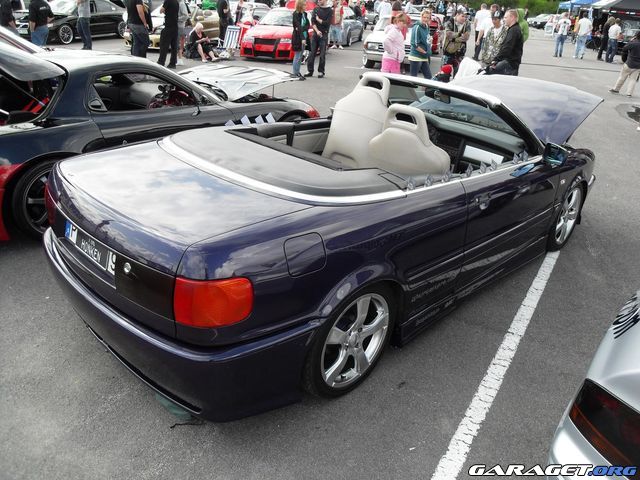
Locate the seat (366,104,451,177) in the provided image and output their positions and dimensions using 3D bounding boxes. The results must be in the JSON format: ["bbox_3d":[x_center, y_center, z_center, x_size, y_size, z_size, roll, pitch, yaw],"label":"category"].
[{"bbox_3d":[0.720,-0.384,3.356,0.860,1.030,0.520,-20,34,-41],"label":"seat"}]

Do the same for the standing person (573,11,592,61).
[{"bbox_3d":[11.009,-8.639,21.794,0.520,1.790,0.420,9,25,14],"label":"standing person"}]

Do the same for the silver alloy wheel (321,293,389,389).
[{"bbox_3d":[0.110,0.451,2.534,0.490,0.490,0.205,-20,34,-41],"label":"silver alloy wheel"}]

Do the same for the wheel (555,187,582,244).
[{"bbox_3d":[1.940,-0.223,4.226,0.485,0.485,0.190,-21,33,-40],"label":"wheel"}]

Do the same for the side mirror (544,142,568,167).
[{"bbox_3d":[1.550,-0.563,3.408,0.100,0.122,0.165,-21,33,-40],"label":"side mirror"}]

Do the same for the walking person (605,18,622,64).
[{"bbox_3d":[12.026,-8.154,21.179,0.340,1.700,0.480,-8,27,-23],"label":"walking person"}]

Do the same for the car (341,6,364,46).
[{"bbox_3d":[0.712,-9.121,21.906,1.750,1.420,4.300,8,25,13],"label":"car"}]

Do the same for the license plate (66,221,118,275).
[{"bbox_3d":[-0.997,0.021,2.234,0.020,0.110,0.520,-20,34,-41],"label":"license plate"}]

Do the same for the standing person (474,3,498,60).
[{"bbox_3d":[6.008,-7.478,18.569,0.520,1.810,0.360,-9,27,-23],"label":"standing person"}]

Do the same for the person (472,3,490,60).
[{"bbox_3d":[5.848,-7.574,18.805,0.520,1.810,0.360,-3,25,-11],"label":"person"}]

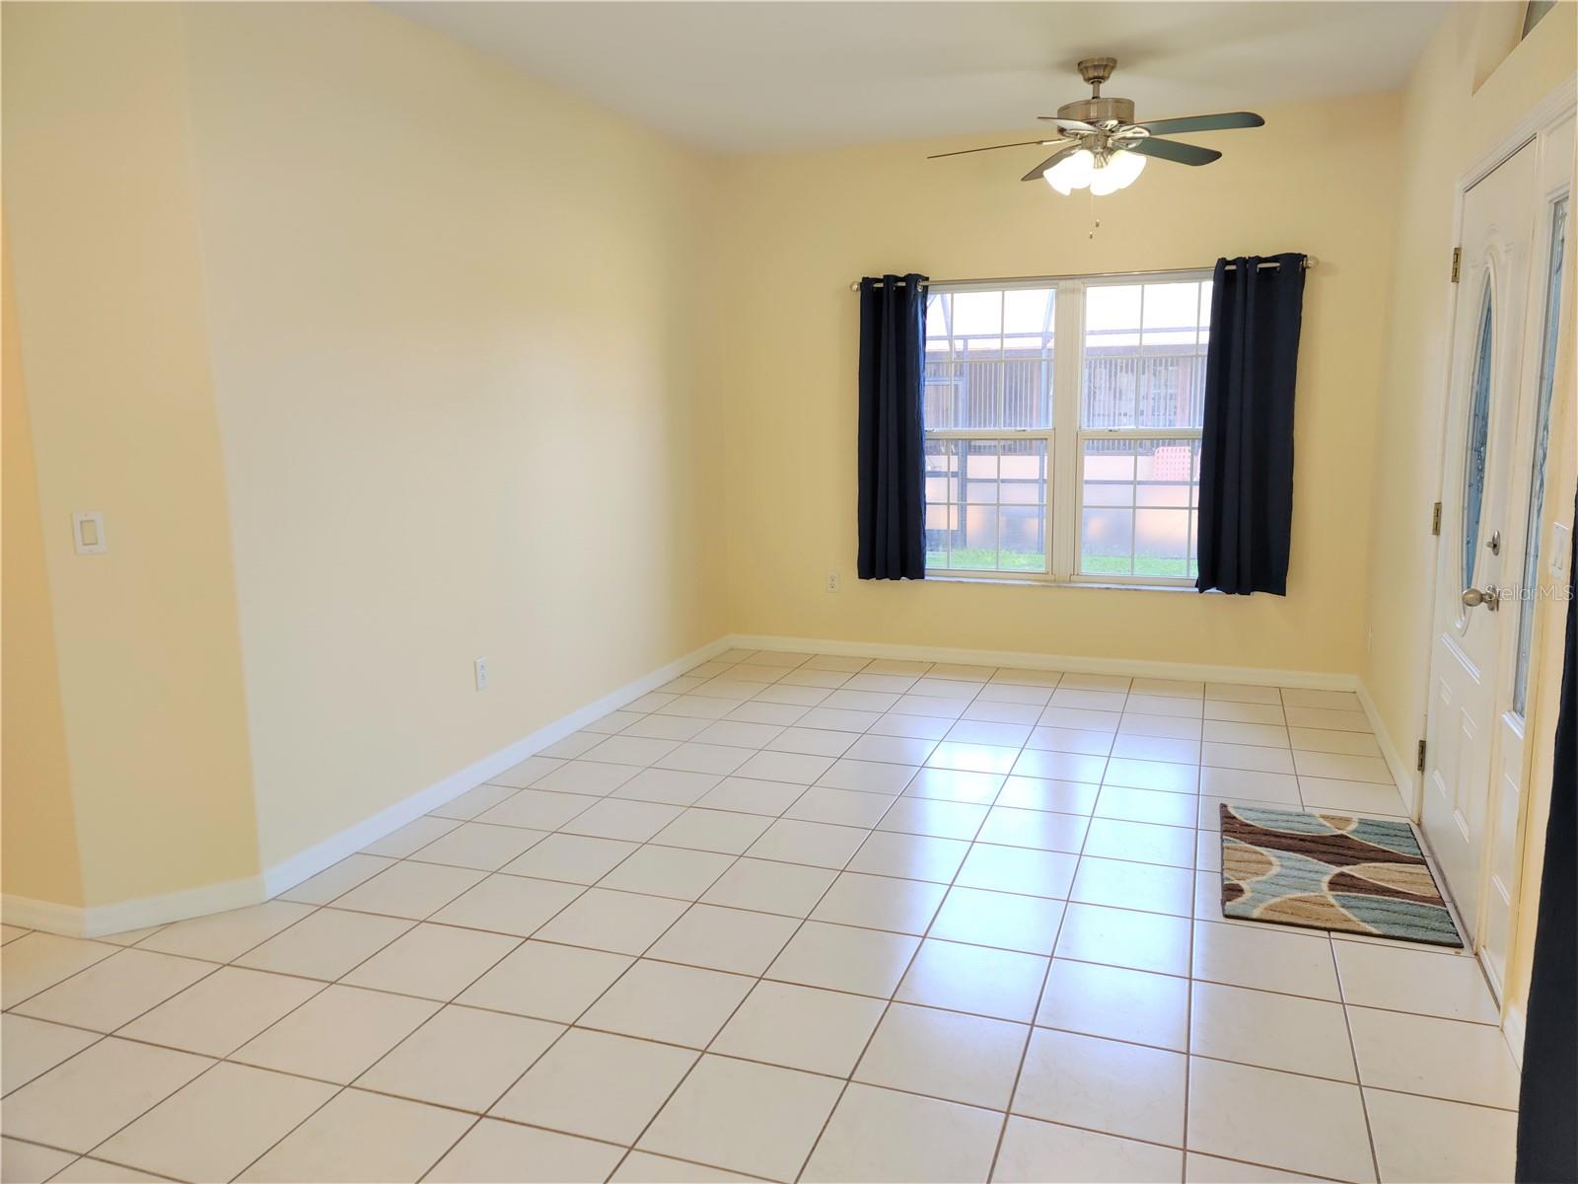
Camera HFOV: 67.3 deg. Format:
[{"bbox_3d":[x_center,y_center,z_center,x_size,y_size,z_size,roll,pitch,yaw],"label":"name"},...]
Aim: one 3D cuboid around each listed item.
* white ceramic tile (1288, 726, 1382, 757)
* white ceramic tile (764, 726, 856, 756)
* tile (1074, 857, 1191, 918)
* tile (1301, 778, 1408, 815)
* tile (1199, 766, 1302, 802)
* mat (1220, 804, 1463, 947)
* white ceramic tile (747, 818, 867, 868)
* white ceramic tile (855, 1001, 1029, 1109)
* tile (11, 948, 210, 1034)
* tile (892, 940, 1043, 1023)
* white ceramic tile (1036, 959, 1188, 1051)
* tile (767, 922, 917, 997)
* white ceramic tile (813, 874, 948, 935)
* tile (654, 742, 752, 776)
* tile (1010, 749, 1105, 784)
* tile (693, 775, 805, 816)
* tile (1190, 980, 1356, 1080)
[{"bbox_3d":[2.256,0.621,4.901,0.328,0.010,0.340,3,11,19],"label":"white ceramic tile"},{"bbox_3d":[0.103,0.630,4.938,0.334,0.010,0.337,3,11,20],"label":"white ceramic tile"},{"bbox_3d":[1.022,0.873,3.514,0.333,0.010,0.337,3,11,20],"label":"tile"},{"bbox_3d":[2.020,0.737,4.254,0.334,0.010,0.337,3,11,20],"label":"tile"},{"bbox_3d":[1.697,0.713,4.377,0.333,0.010,0.337,3,11,20],"label":"tile"},{"bbox_3d":[1.634,0.837,3.613,0.588,0.015,0.893,3,11,19],"label":"mat"},{"bbox_3d":[0.065,0.817,3.841,0.328,0.010,0.340,3,11,19],"label":"white ceramic tile"},{"bbox_3d":[0.350,1.032,2.647,0.331,0.010,0.333,3,11,19],"label":"white ceramic tile"},{"bbox_3d":[-1.679,0.999,2.975,0.331,0.010,0.333,3,11,19],"label":"tile"},{"bbox_3d":[0.466,0.972,2.970,0.331,0.010,0.333,3,11,19],"label":"tile"},{"bbox_3d":[0.774,0.977,2.821,0.329,0.010,0.340,3,11,19],"label":"white ceramic tile"},{"bbox_3d":[0.149,0.956,3.086,0.331,0.010,0.333,3,11,19],"label":"tile"},{"bbox_3d":[0.267,0.896,3.409,0.331,0.010,0.333,3,11,19],"label":"white ceramic tile"},{"bbox_3d":[-0.331,0.671,4.733,0.334,0.010,0.337,3,11,20],"label":"tile"},{"bbox_3d":[1.051,0.677,4.580,0.331,0.010,0.333,3,11,19],"label":"tile"},{"bbox_3d":[-0.132,0.747,4.299,0.334,0.010,0.337,3,11,20],"label":"tile"},{"bbox_3d":[1.099,1.004,2.713,0.336,0.010,0.340,3,10,19],"label":"tile"}]

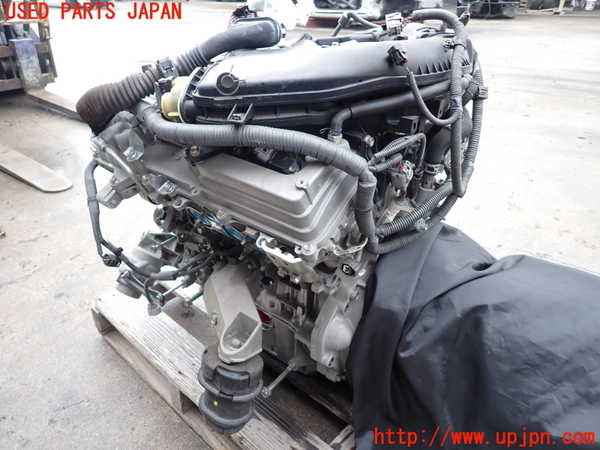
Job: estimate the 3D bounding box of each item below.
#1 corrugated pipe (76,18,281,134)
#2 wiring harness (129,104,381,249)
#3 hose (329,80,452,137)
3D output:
[{"bbox_3d":[-0.228,-0.320,0.911,0.440,0.160,0.095,-19,39,-29],"label":"corrugated pipe"},{"bbox_3d":[-0.100,-0.111,0.771,0.510,0.155,0.095,21,38,26],"label":"wiring harness"},{"bbox_3d":[0.176,-0.220,0.801,0.265,0.075,0.045,-16,38,-26],"label":"hose"}]

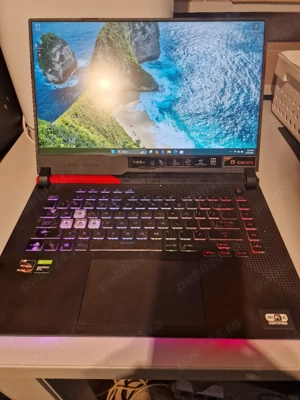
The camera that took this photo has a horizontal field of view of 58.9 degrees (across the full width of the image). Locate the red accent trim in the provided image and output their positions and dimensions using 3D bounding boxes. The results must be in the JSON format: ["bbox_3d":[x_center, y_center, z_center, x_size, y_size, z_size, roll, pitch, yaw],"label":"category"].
[{"bbox_3d":[-0.115,-0.036,0.432,0.137,0.010,0.021,0,43,1],"label":"red accent trim"}]

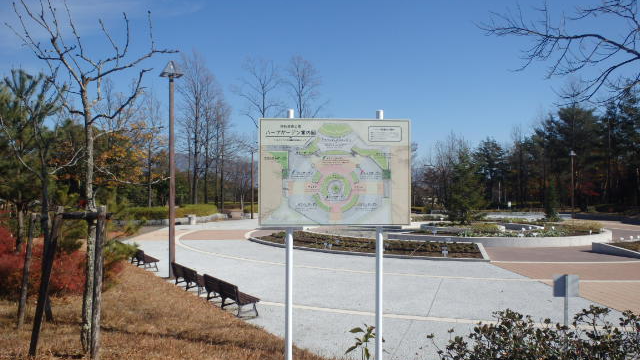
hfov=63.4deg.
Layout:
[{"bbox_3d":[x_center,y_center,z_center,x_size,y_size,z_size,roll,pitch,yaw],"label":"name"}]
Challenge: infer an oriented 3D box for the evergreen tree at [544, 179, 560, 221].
[{"bbox_3d":[20.210,1.717,45.045,1.400,3.696,1.400,0,-1,0],"label":"evergreen tree"}]

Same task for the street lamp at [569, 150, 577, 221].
[{"bbox_3d":[26.145,0.460,53.585,0.750,7.039,0.750,0,-1,0],"label":"street lamp"}]

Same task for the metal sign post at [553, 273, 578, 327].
[{"bbox_3d":[4.137,2.154,8.714,0.420,1.121,0.070,0,-1,2],"label":"metal sign post"}]

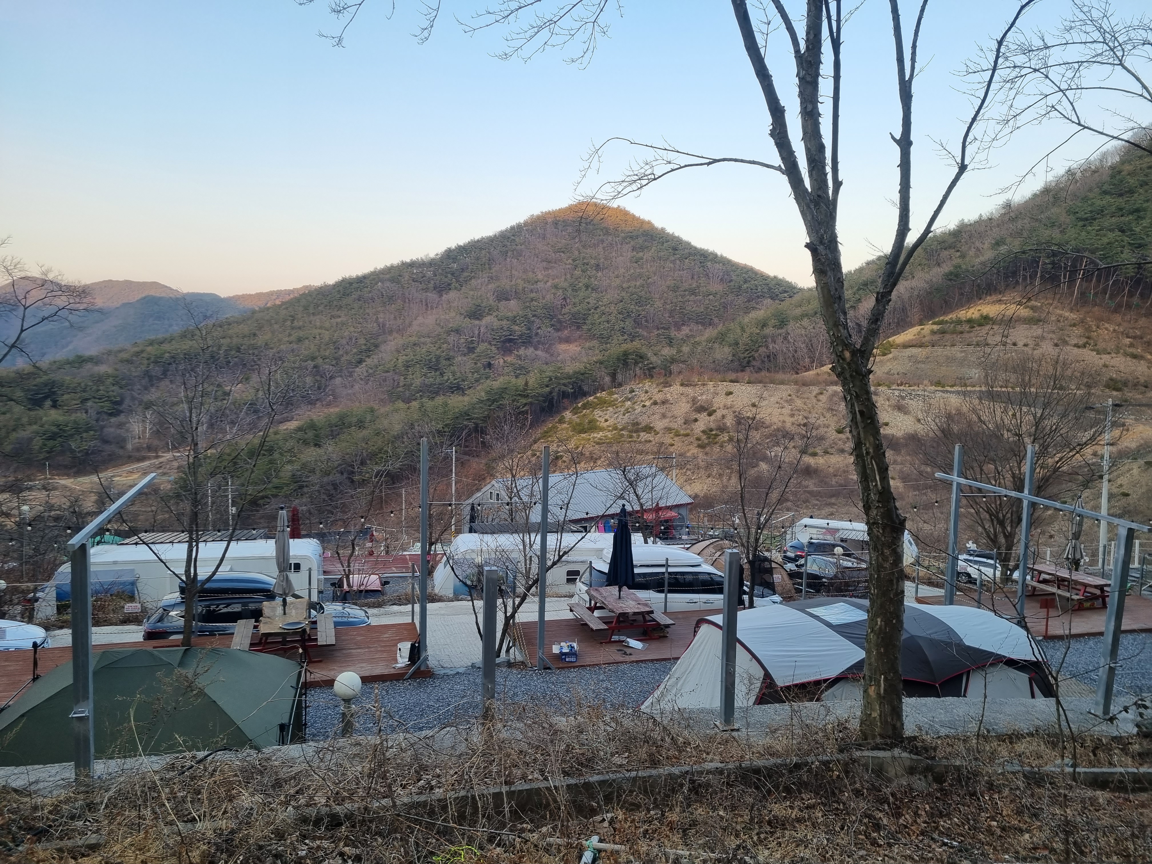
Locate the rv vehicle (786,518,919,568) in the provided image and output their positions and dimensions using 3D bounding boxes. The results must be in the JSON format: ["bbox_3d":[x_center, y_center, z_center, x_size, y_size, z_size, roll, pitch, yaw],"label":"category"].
[{"bbox_3d":[15.057,6.434,47.000,6.900,2.650,2.400,3,6,14],"label":"rv vehicle"}]

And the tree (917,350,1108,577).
[{"bbox_3d":[20.619,1.642,41.000,9.000,11.180,8.600,5,6,27],"label":"tree"}]

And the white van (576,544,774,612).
[{"bbox_3d":[2.763,4.109,23.185,5.115,2.080,1.985,0,5,-14],"label":"white van"}]

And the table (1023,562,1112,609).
[{"bbox_3d":[12.861,4.097,22.716,1.800,0.730,1.840,-1,6,-25],"label":"table"}]

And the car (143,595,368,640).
[{"bbox_3d":[-7.004,4.199,19.348,4.650,1.670,1.870,0,6,-18],"label":"car"}]

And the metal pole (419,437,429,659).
[{"bbox_3d":[-2.853,2.299,16.250,0.110,4.390,0.110,0,6,-18],"label":"metal pole"}]

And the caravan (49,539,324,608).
[{"bbox_3d":[-11.266,4.584,25.461,7.200,2.550,2.300,0,5,-10],"label":"caravan"}]

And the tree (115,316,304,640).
[{"bbox_3d":[-6.546,1.038,15.446,3.350,6.145,3.200,1,5,0],"label":"tree"}]

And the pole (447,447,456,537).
[{"bbox_3d":[-13.389,7.115,95.000,0.350,11.100,0.350,0,6,-18],"label":"pole"}]

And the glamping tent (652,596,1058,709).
[{"bbox_3d":[4.286,3.761,14.171,6.200,2.100,3.500,0,5,-16],"label":"glamping tent"}]

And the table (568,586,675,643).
[{"bbox_3d":[0.940,3.940,18.558,1.740,0.740,1.850,0,5,-18],"label":"table"}]

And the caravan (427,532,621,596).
[{"bbox_3d":[-1.270,4.725,28.282,6.700,2.550,2.300,1,5,-8],"label":"caravan"}]

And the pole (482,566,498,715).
[{"bbox_3d":[-1.052,2.657,10.500,0.140,2.070,0.140,0,6,-18],"label":"pole"}]

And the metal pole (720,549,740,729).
[{"bbox_3d":[1.530,2.032,8.540,0.110,1.774,0.110,0,5,-18],"label":"metal pole"}]

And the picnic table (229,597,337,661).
[{"bbox_3d":[-5.529,3.837,16.476,1.800,0.730,1.840,0,6,-17],"label":"picnic table"}]

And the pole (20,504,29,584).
[{"bbox_3d":[-28.669,5.874,45.000,0.300,4.290,0.300,0,6,-18],"label":"pole"}]

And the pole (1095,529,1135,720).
[{"bbox_3d":[5.593,1.975,8.979,0.110,1.990,0.110,3,5,-18],"label":"pole"}]

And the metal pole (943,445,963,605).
[{"bbox_3d":[9.287,2.354,21.300,0.140,4.150,0.140,0,6,-18],"label":"metal pole"}]

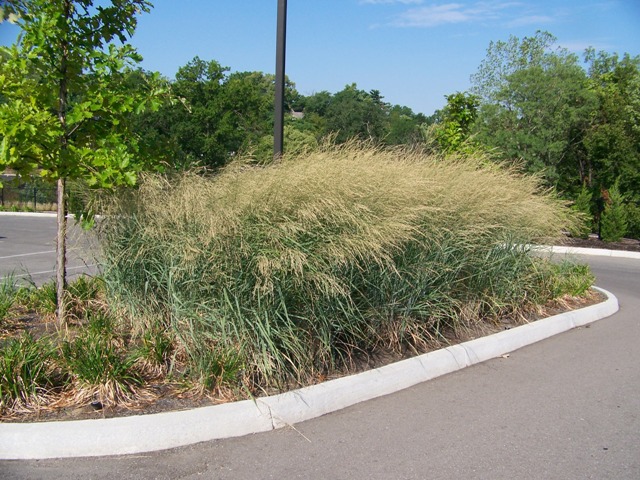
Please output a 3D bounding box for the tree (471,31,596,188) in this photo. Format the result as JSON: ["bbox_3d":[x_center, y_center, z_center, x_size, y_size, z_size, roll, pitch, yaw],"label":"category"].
[{"bbox_3d":[8.295,-4.531,25.871,5.000,7.490,4.700,4,6,17],"label":"tree"}]

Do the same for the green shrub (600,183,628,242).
[{"bbox_3d":[7.708,-0.753,17.078,0.740,1.580,0.750,5,6,24],"label":"green shrub"}]

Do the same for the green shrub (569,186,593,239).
[{"bbox_3d":[7.072,-0.780,17.673,0.630,1.470,0.650,4,6,22],"label":"green shrub"}]

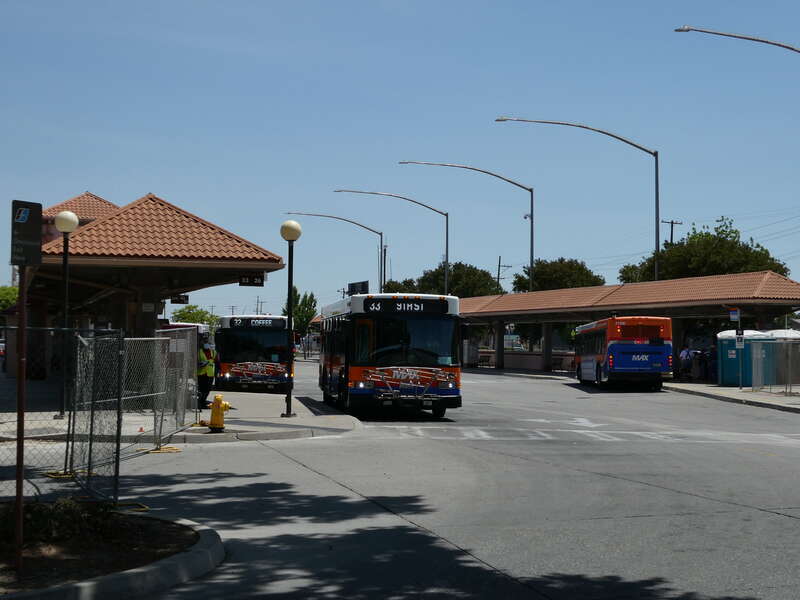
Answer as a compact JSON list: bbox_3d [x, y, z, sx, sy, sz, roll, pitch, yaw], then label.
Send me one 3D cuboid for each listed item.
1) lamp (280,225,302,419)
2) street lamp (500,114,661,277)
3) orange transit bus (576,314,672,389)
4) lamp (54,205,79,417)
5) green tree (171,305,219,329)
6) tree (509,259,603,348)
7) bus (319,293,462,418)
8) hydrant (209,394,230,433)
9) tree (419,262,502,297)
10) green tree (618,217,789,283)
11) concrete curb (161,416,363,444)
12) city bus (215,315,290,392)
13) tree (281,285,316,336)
[{"bbox_3d":[-2.397,0.411,27.400,0.470,4.320,0.470,0,-2,0],"label":"lamp"},{"bbox_3d":[8.573,-2.160,59.689,8.540,12.600,0.350,1,-3,-20],"label":"street lamp"},{"bbox_3d":[9.824,2.494,56.346,2.600,3.030,12.200,0,-2,1],"label":"orange transit bus"},{"bbox_3d":[-6.911,0.311,25.708,0.490,4.250,0.490,0,-2,0],"label":"lamp"},{"bbox_3d":[-15.112,2.396,92.000,3.700,4.900,3.700,0,-2,0],"label":"green tree"},{"bbox_3d":[11.206,1.260,90.032,6.800,8.400,6.800,0,-2,0],"label":"tree"},{"bbox_3d":[-0.588,1.541,34.267,2.600,2.920,12.100,0,-2,-7],"label":"bus"},{"bbox_3d":[-3.098,1.941,21.235,0.340,0.660,0.330,-1,-3,30],"label":"hydrant"},{"bbox_3d":[5.129,1.506,106.034,7.600,9.200,7.400,0,-2,0],"label":"tree"},{"bbox_3d":[16.537,-0.409,68.000,9.200,8.800,8.800,0,-2,0],"label":"green tree"},{"bbox_3d":[-2.507,2.432,23.421,4.000,0.170,3.000,1,-2,-18],"label":"concrete curb"},{"bbox_3d":[-5.809,2.146,49.297,2.580,2.920,12.200,1,-2,-8],"label":"city bus"},{"bbox_3d":[-9.019,2.019,112.000,3.200,6.600,3.200,0,-2,0],"label":"tree"}]

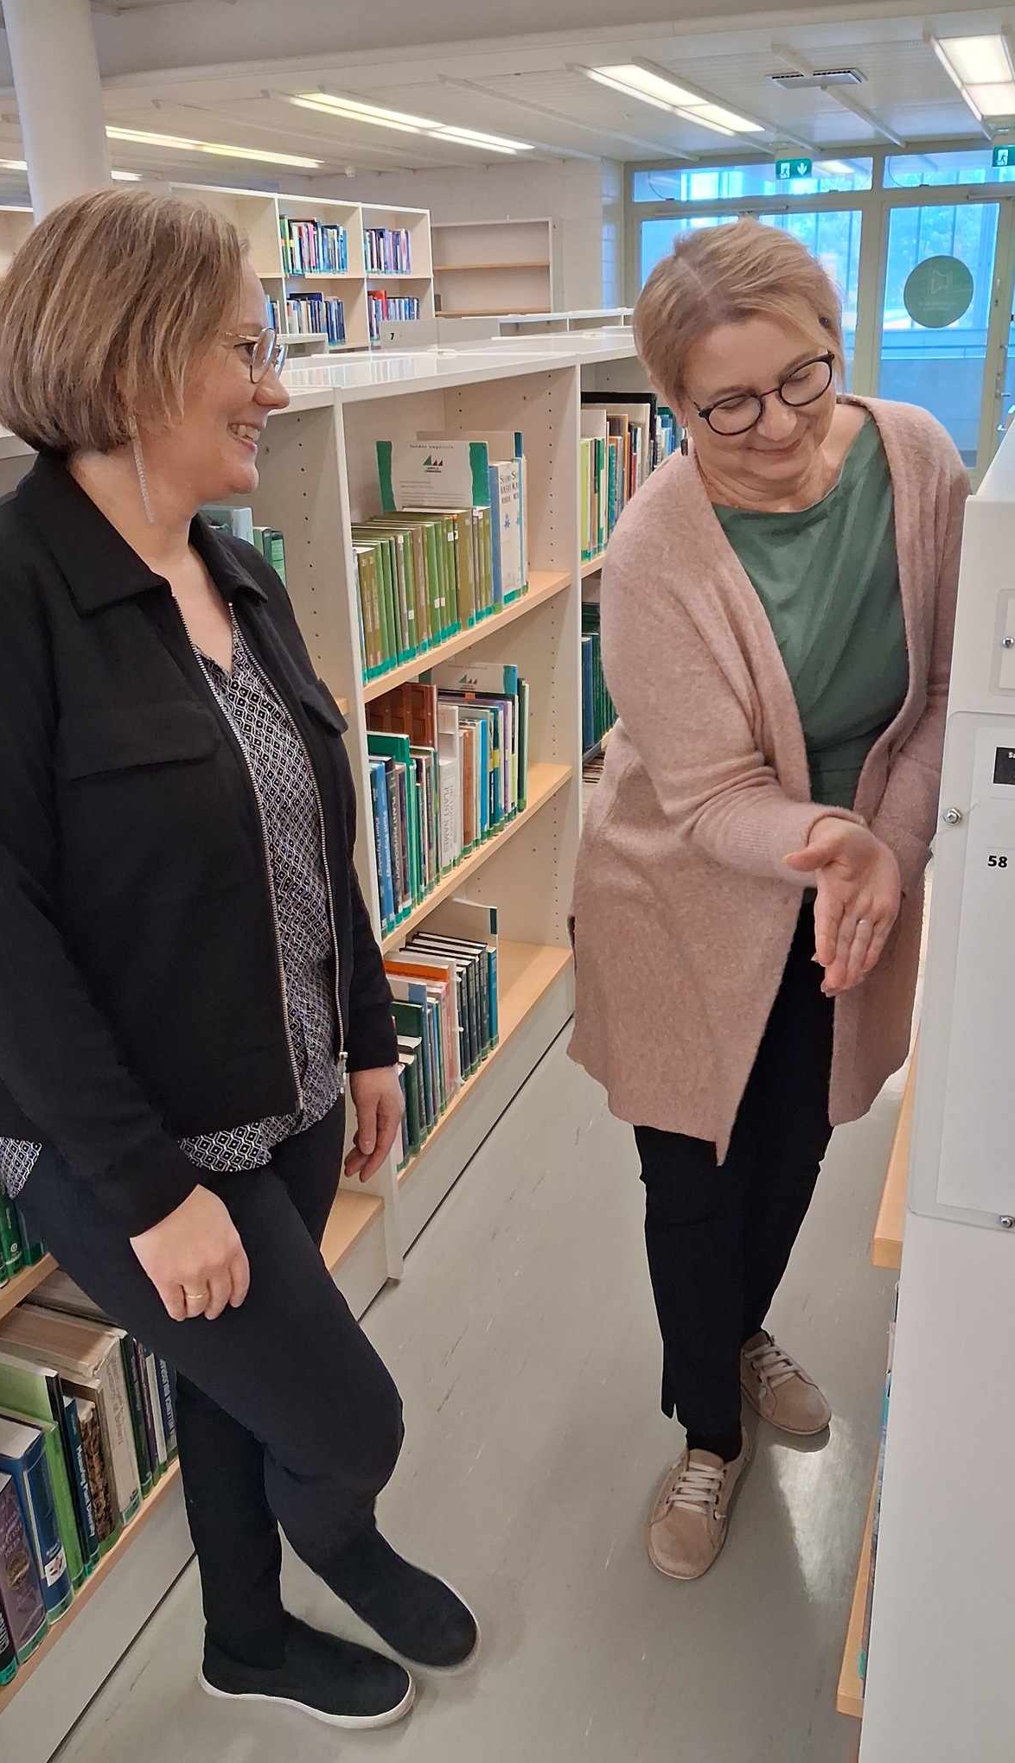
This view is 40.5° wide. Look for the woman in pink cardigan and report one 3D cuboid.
[{"bbox_3d":[0.296,0.134,1.607,0.440,1.641,0.597,-6,23,-10],"label":"woman in pink cardigan"}]

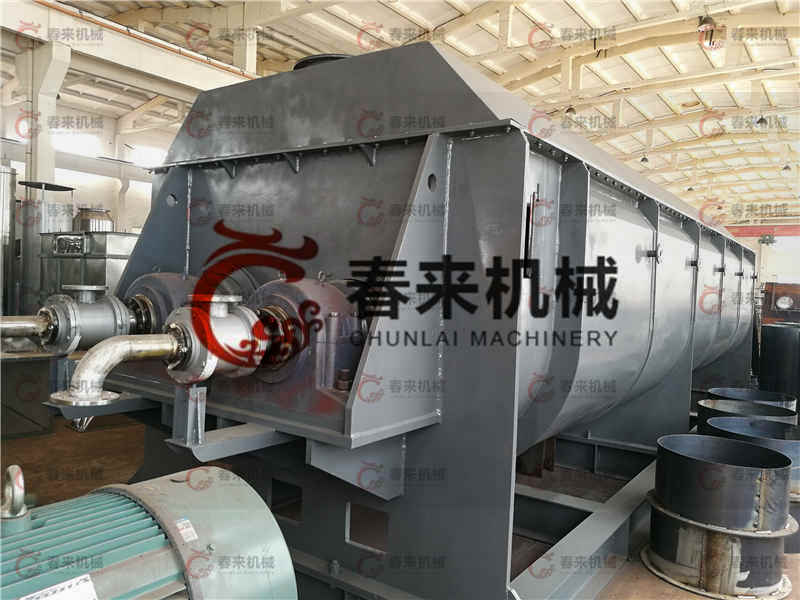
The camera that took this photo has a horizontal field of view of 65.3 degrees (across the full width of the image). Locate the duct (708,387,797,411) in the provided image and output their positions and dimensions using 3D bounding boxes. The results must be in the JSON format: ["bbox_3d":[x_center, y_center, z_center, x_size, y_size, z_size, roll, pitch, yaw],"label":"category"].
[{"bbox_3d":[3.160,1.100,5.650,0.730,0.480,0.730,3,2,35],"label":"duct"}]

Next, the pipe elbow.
[{"bbox_3d":[-0.980,0.229,2.180,0.200,0.215,0.420,3,2,35],"label":"pipe elbow"}]

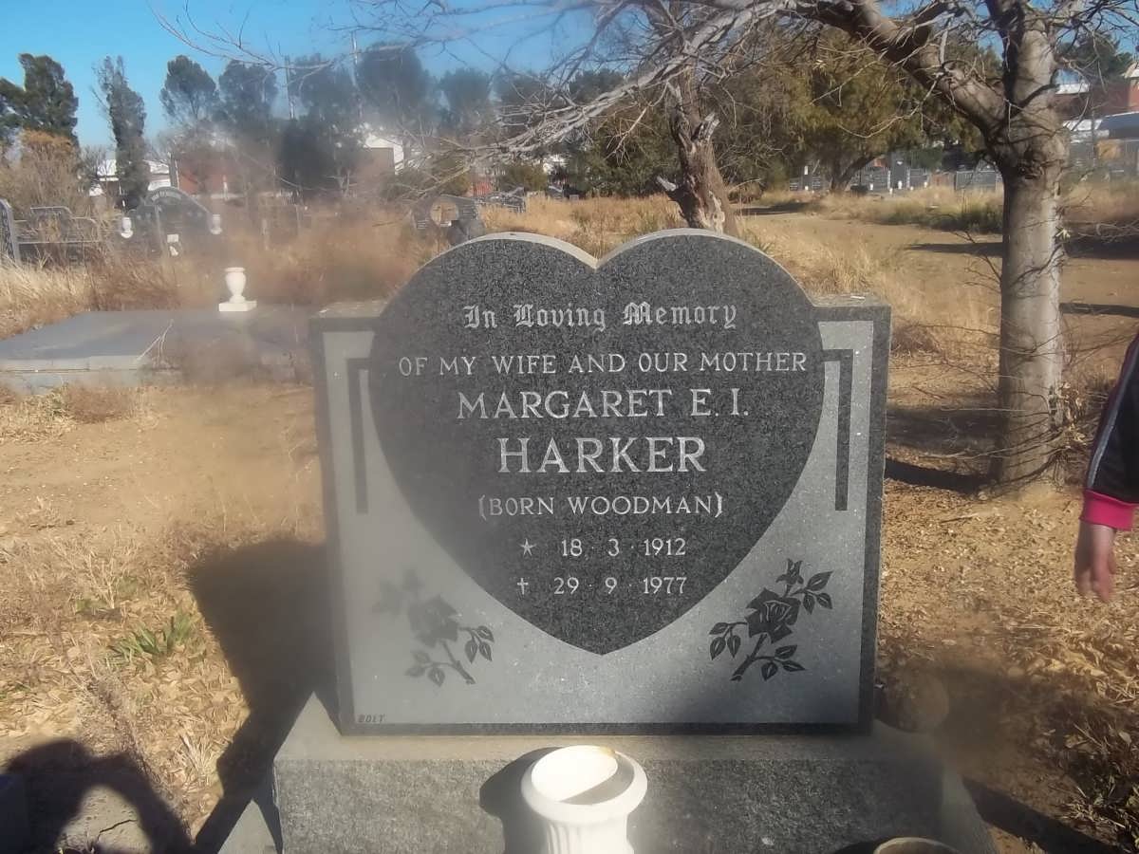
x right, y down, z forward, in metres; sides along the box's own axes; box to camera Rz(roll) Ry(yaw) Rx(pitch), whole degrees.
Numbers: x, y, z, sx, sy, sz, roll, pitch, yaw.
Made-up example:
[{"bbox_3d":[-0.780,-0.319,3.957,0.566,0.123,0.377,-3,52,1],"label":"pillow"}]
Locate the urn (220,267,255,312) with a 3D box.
[{"bbox_3d":[-2.649,-1.095,8.373,0.222,0.328,0.222,-1,13,2],"label":"urn"}]

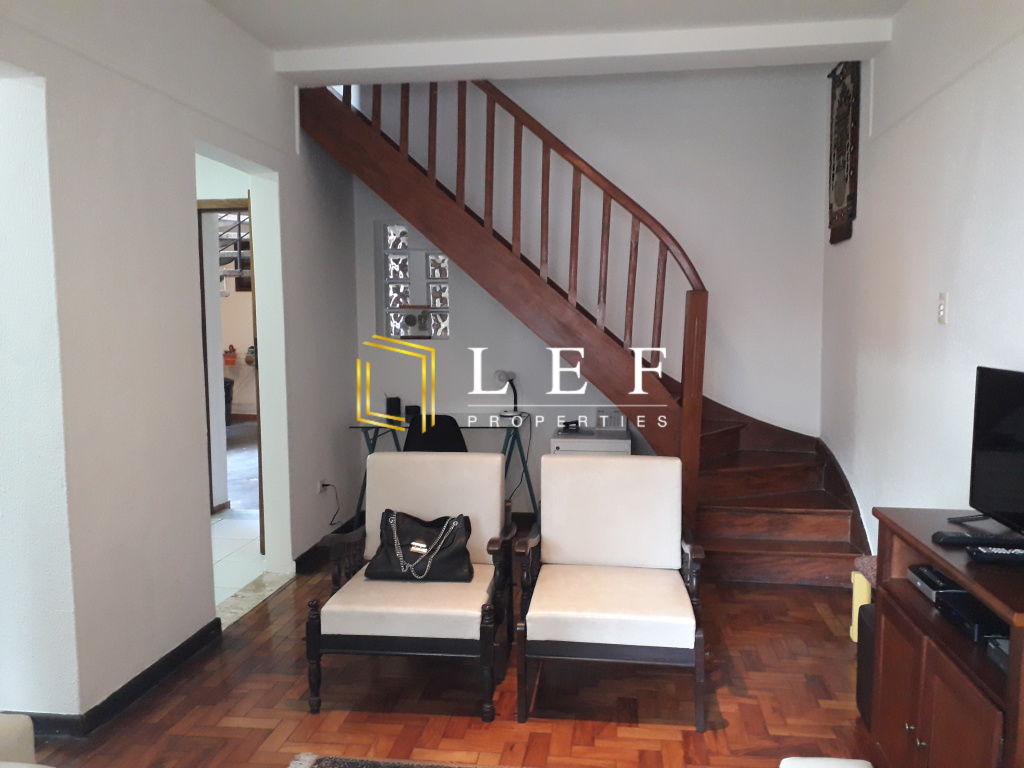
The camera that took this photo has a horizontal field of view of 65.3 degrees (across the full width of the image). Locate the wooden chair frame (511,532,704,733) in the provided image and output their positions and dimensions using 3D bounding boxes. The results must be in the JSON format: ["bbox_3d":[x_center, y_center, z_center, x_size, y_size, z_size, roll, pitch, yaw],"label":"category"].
[{"bbox_3d":[0.369,0.839,3.102,0.660,0.640,0.770,0,5,6],"label":"wooden chair frame"}]

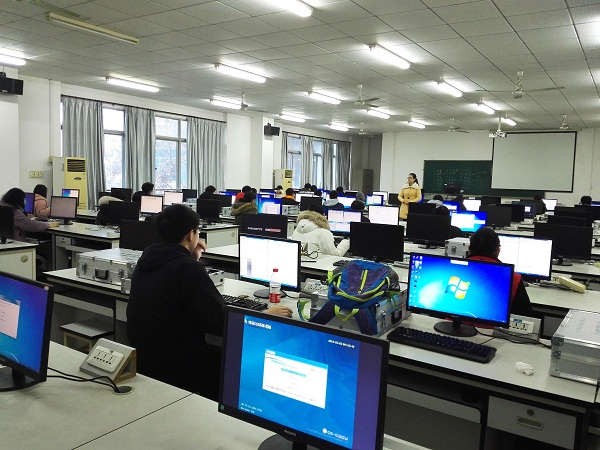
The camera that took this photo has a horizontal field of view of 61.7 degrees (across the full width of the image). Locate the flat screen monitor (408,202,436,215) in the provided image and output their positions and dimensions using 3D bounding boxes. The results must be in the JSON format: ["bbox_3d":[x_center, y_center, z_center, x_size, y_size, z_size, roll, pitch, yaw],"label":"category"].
[{"bbox_3d":[2.056,-0.173,8.331,0.480,0.366,0.200,5,7,33],"label":"flat screen monitor"}]

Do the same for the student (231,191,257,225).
[{"bbox_3d":[-0.763,0.104,7.780,0.500,1.250,0.620,6,7,33],"label":"student"}]

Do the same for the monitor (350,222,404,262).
[{"bbox_3d":[0.691,0.167,4.469,0.506,0.358,0.198,5,6,31],"label":"monitor"}]

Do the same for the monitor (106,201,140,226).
[{"bbox_3d":[-2.101,-0.086,6.016,0.510,0.366,0.200,5,6,27],"label":"monitor"}]

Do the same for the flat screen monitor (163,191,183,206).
[{"bbox_3d":[-2.580,-0.491,10.309,0.506,0.364,0.198,5,6,28],"label":"flat screen monitor"}]

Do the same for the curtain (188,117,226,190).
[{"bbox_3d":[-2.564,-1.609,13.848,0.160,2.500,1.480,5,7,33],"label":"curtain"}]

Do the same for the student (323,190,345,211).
[{"bbox_3d":[0.756,-0.110,10.715,0.496,1.240,0.675,5,6,33],"label":"student"}]

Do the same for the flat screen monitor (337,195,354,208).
[{"bbox_3d":[1.059,-0.444,11.186,0.500,0.378,0.200,5,6,33],"label":"flat screen monitor"}]

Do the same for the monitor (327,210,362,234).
[{"bbox_3d":[0.553,0.011,6.170,0.500,0.378,0.200,5,6,33],"label":"monitor"}]

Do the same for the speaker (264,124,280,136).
[{"bbox_3d":[-0.851,-2.849,15.295,0.250,0.260,0.420,15,12,32],"label":"speaker"}]

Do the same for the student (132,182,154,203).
[{"bbox_3d":[-2.858,-0.141,9.458,0.496,1.290,0.675,5,6,33],"label":"student"}]

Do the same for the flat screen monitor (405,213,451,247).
[{"bbox_3d":[1.464,0.074,5.728,0.500,0.378,0.200,5,6,33],"label":"flat screen monitor"}]

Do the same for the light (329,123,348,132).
[{"bbox_3d":[1.282,-3.184,16.524,0.130,0.100,1.220,5,6,33],"label":"light"}]

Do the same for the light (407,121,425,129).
[{"bbox_3d":[3.548,-3.072,15.435,0.125,0.095,1.250,6,7,33],"label":"light"}]

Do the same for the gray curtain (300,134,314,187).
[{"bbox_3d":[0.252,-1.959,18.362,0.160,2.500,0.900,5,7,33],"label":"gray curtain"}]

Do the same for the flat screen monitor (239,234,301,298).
[{"bbox_3d":[-0.163,0.258,3.078,0.460,0.355,0.180,5,7,33],"label":"flat screen monitor"}]

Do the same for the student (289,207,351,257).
[{"bbox_3d":[0.208,0.401,5.440,0.600,1.150,0.750,5,7,33],"label":"student"}]

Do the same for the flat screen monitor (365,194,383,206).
[{"bbox_3d":[1.864,-0.542,12.448,0.500,0.378,0.200,5,6,33],"label":"flat screen monitor"}]

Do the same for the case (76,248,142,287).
[{"bbox_3d":[-1.222,0.292,3.513,0.555,0.157,0.372,5,6,34],"label":"case"}]

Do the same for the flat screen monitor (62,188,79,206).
[{"bbox_3d":[-4.059,-0.439,8.925,0.460,0.375,0.180,6,7,33],"label":"flat screen monitor"}]

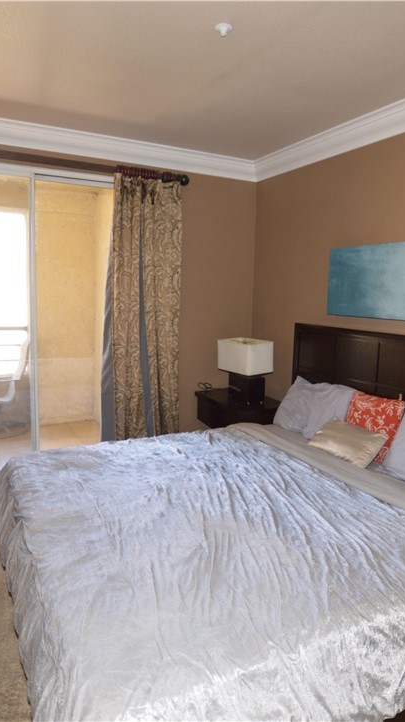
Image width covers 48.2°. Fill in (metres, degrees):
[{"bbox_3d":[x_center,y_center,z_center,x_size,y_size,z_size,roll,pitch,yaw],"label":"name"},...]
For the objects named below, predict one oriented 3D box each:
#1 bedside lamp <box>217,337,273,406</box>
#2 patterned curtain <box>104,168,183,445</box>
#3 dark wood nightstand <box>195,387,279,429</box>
[{"bbox_3d":[0.333,0.076,3.530,0.225,0.475,0.420,-4,10,-32],"label":"bedside lamp"},{"bbox_3d":[-0.447,-0.169,3.443,0.603,2.313,0.130,-2,9,-24],"label":"patterned curtain"},{"bbox_3d":[0.279,0.646,3.648,0.460,0.680,0.630,-3,10,-29],"label":"dark wood nightstand"}]

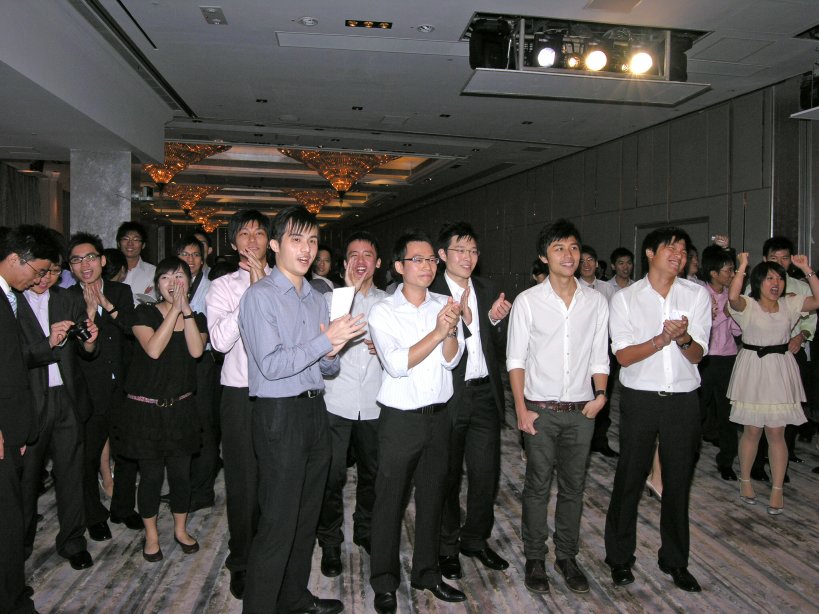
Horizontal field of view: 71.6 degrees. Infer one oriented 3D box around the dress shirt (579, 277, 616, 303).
[{"bbox_3d":[1.560,0.030,4.930,0.480,0.580,0.280,1,4,9],"label":"dress shirt"}]

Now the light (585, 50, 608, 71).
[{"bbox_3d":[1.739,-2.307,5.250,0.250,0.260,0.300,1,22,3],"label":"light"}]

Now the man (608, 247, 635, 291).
[{"bbox_3d":[1.998,0.317,5.403,0.480,1.740,0.320,0,3,6],"label":"man"}]

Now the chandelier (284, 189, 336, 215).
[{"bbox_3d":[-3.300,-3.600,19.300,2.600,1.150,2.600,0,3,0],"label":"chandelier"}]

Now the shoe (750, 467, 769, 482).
[{"bbox_3d":[2.579,1.200,4.240,0.105,0.110,0.290,1,5,5],"label":"shoe"}]

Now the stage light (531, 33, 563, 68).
[{"bbox_3d":[1.255,-2.349,5.200,0.280,0.320,0.330,1,22,3],"label":"stage light"}]

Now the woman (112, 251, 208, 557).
[{"bbox_3d":[-1.384,0.533,3.107,0.500,1.600,0.440,-2,4,-30],"label":"woman"}]

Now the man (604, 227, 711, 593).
[{"bbox_3d":[1.222,0.492,2.792,0.510,1.720,0.400,1,4,12],"label":"man"}]

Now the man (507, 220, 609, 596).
[{"bbox_3d":[0.739,0.461,2.737,0.500,1.770,0.340,1,5,-2],"label":"man"}]

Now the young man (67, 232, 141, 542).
[{"bbox_3d":[-1.740,0.425,3.193,0.500,1.700,0.420,-3,6,-40],"label":"young man"}]

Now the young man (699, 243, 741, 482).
[{"bbox_3d":[2.326,0.408,4.249,0.470,1.710,0.320,0,3,-5],"label":"young man"}]

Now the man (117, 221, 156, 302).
[{"bbox_3d":[-1.938,0.311,4.056,0.480,1.830,0.340,-2,4,-30],"label":"man"}]

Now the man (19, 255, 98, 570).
[{"bbox_3d":[-1.824,0.472,2.903,0.520,1.650,0.470,-3,6,-43],"label":"man"}]

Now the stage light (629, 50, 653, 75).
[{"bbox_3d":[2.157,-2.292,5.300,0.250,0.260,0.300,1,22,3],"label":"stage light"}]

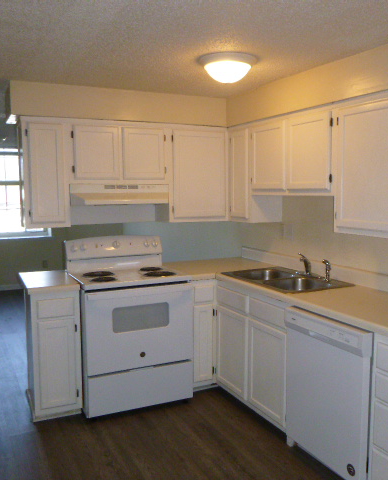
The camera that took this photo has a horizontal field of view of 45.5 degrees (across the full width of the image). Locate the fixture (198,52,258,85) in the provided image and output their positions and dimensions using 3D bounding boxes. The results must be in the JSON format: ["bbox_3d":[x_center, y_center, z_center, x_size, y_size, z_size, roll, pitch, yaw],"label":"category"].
[{"bbox_3d":[0.185,-0.946,2.575,0.332,0.137,0.332,0,6,0],"label":"fixture"}]

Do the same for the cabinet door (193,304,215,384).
[{"bbox_3d":[0.067,0.776,3.452,0.163,0.599,0.020,-3,6,-25],"label":"cabinet door"}]

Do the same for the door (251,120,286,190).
[{"bbox_3d":[0.541,-0.584,3.301,0.032,0.453,0.406,-3,7,-26],"label":"door"}]

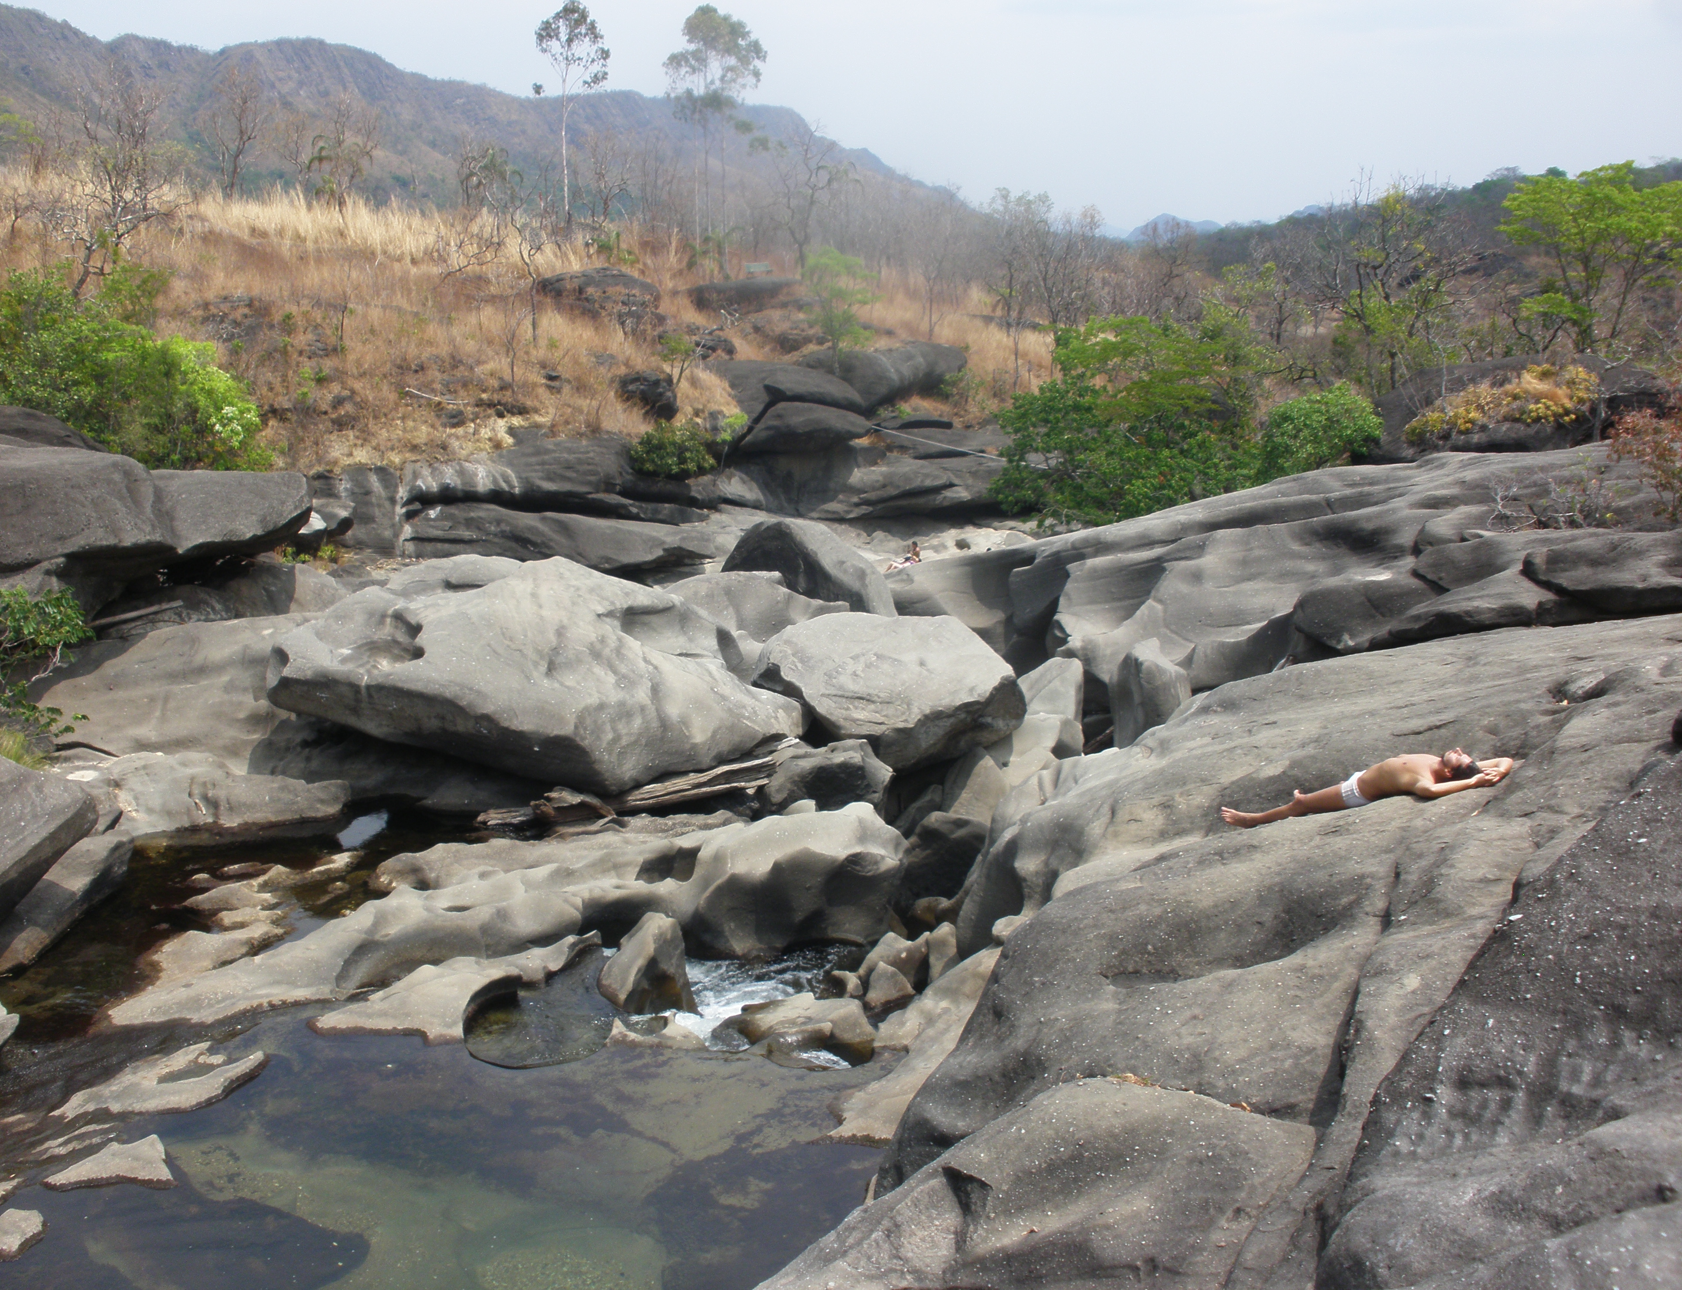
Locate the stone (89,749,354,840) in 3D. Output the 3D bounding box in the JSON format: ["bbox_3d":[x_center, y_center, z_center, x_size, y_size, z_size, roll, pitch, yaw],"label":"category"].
[{"bbox_3d":[-7.800,1.885,22.500,2.900,0.850,1.600,-1,10,-8],"label":"stone"}]

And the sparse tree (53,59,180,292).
[{"bbox_3d":[-23.079,-14.879,57.000,4.000,7.300,3.900,0,12,0],"label":"sparse tree"}]

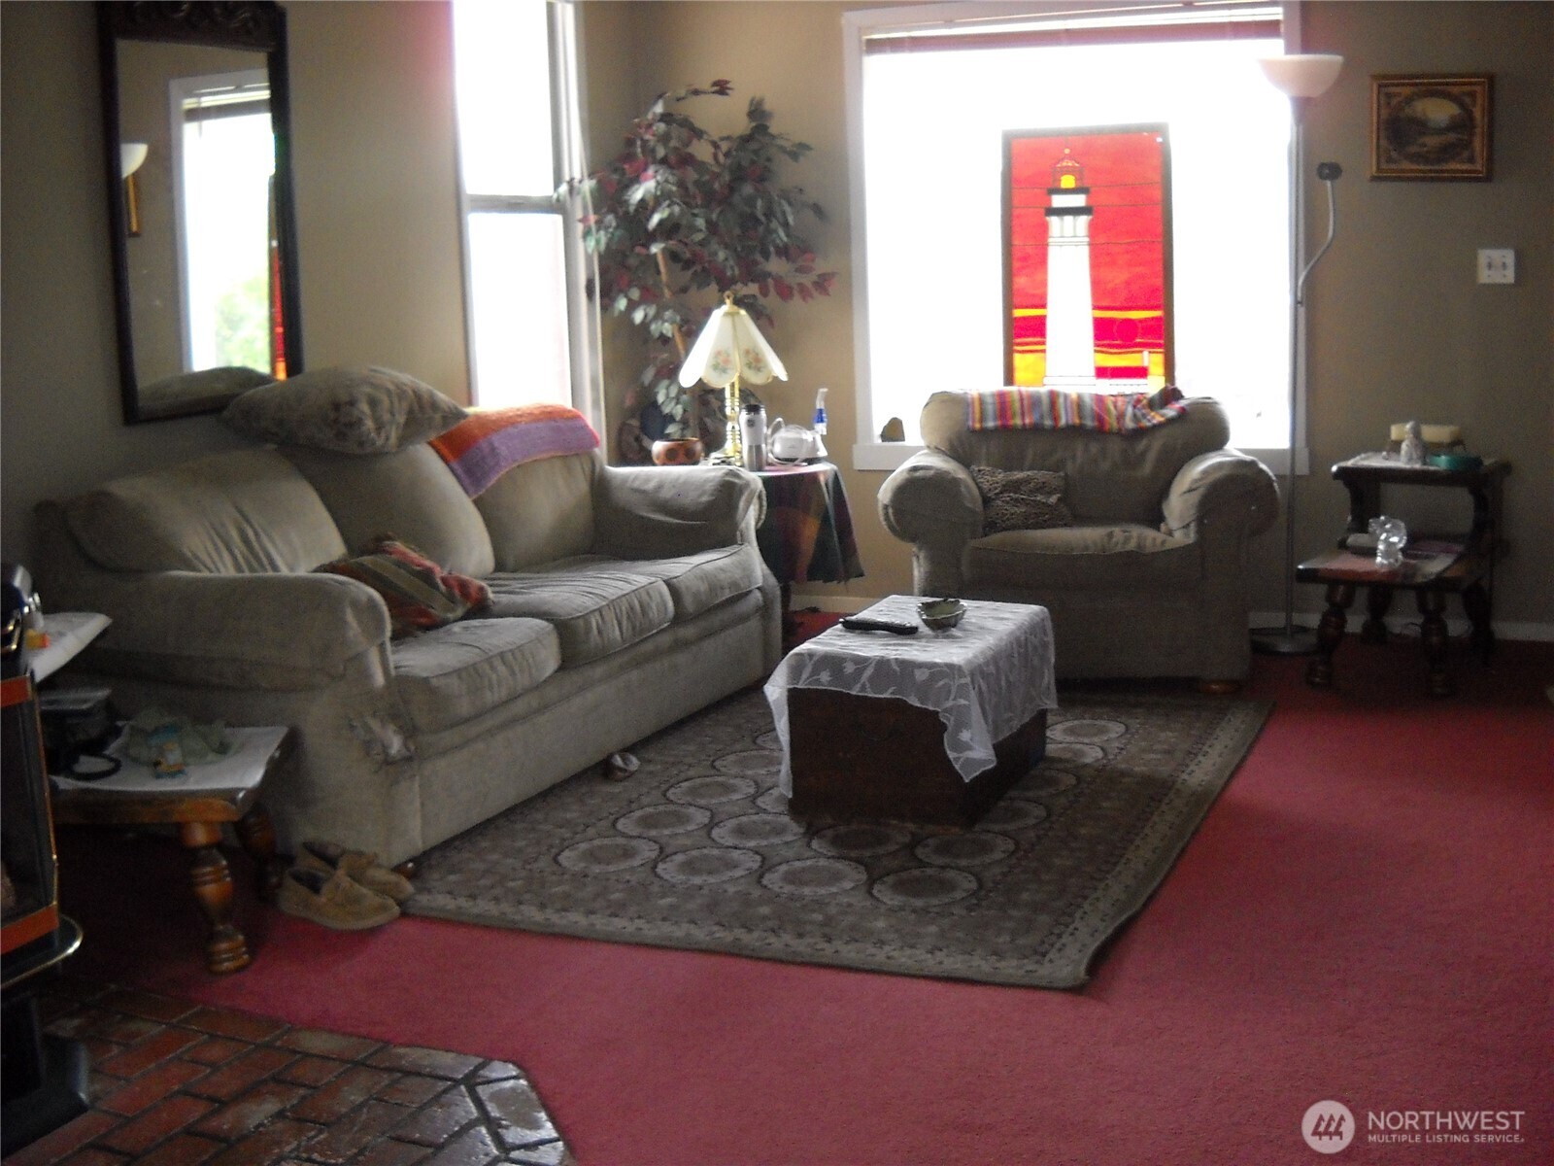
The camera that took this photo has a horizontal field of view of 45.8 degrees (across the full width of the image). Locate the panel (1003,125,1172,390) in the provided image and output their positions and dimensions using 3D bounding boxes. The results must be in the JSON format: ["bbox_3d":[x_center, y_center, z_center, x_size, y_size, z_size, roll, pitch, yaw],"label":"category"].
[{"bbox_3d":[1.043,-1.008,6.184,0.548,1.010,0.030,2,11,17],"label":"panel"}]

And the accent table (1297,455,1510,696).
[{"bbox_3d":[1.879,-0.033,5.503,0.440,0.620,0.690,5,12,32],"label":"accent table"}]

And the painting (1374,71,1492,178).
[{"bbox_3d":[2.006,-1.394,5.640,0.362,0.325,0.030,2,10,24],"label":"painting"}]

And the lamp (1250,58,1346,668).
[{"bbox_3d":[1.636,-0.703,5.802,0.275,1.840,0.270,3,11,23],"label":"lamp"}]

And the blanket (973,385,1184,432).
[{"bbox_3d":[0.947,-0.552,5.846,0.710,0.160,0.250,0,10,16],"label":"blanket"}]

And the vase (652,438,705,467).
[{"bbox_3d":[-0.320,-0.416,5.920,0.168,0.086,0.168,-1,10,0],"label":"vase"}]

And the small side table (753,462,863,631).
[{"bbox_3d":[-0.076,-0.120,6.295,0.680,0.610,0.660,2,10,24],"label":"small side table"}]

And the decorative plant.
[{"bbox_3d":[-0.230,-0.750,6.291,0.860,1.870,0.800,2,10,24],"label":"decorative plant"}]

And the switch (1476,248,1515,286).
[{"bbox_3d":[2.261,-0.992,5.786,0.112,0.113,0.012,2,11,17],"label":"switch"}]

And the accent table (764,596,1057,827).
[{"bbox_3d":[0.356,0.271,4.468,0.500,0.340,0.760,3,11,22],"label":"accent table"}]

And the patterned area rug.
[{"bbox_3d":[0.259,0.482,4.446,1.550,0.018,2.288,2,10,24],"label":"patterned area rug"}]

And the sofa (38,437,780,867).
[{"bbox_3d":[-0.789,0.022,4.891,0.920,0.860,2.040,3,11,22],"label":"sofa"}]

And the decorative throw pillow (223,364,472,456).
[{"bbox_3d":[-1.064,-0.432,4.533,0.450,0.190,0.460,2,10,24],"label":"decorative throw pillow"}]

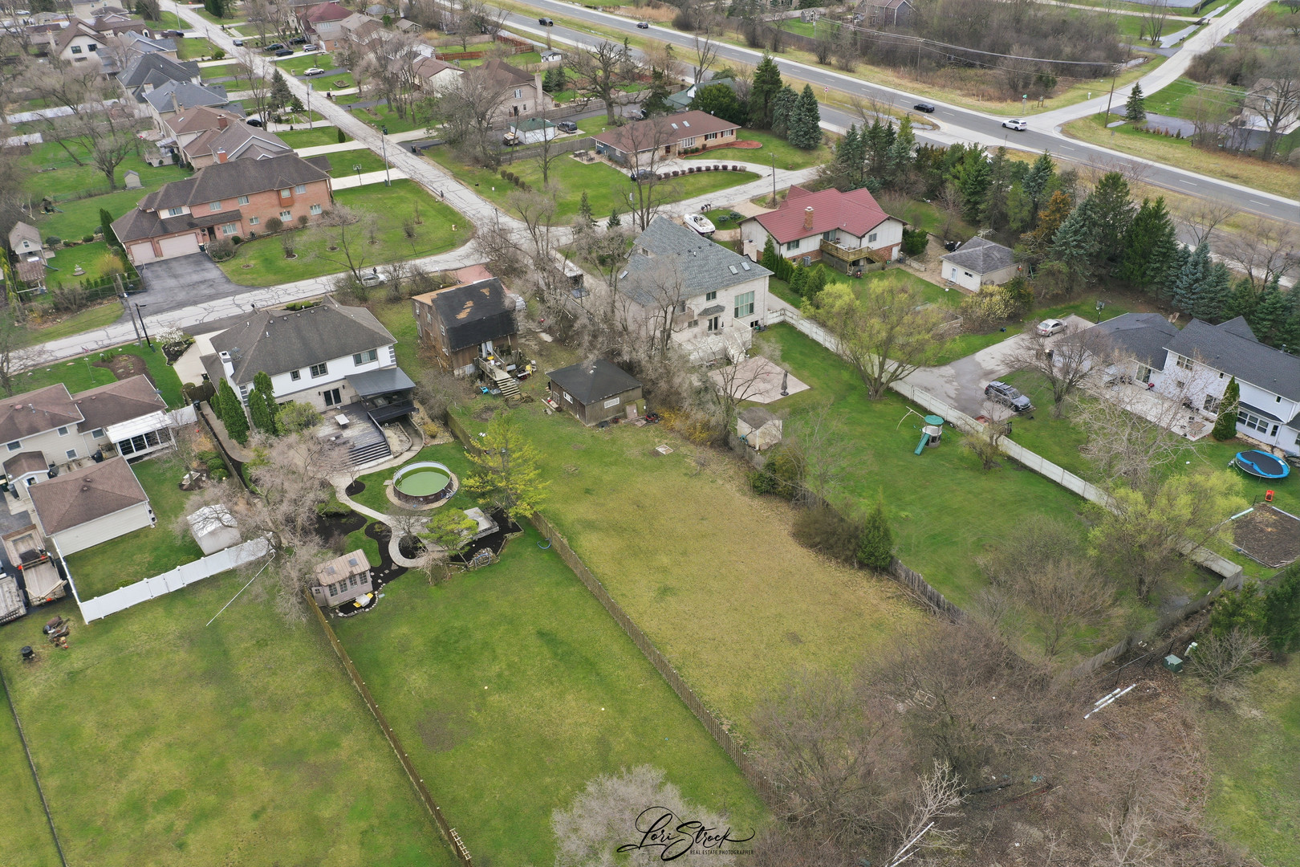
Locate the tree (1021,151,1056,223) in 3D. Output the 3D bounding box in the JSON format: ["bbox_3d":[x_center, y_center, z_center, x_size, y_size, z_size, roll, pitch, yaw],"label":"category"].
[{"bbox_3d":[58.350,-36.120,150.440,5.250,11.600,5.250,-20,37,-28],"label":"tree"}]

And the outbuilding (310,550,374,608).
[{"bbox_3d":[-25.280,11.780,83.630,3.800,3.280,2.600,-21,36,-27],"label":"outbuilding"}]

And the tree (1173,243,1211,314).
[{"bbox_3d":[63.045,-18.129,116.462,4.563,8.004,4.563,-2,31,0],"label":"tree"}]

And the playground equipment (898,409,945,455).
[{"bbox_3d":[25.108,-0.558,94.733,3.300,2.950,4.400,-19,35,-26],"label":"playground equipment"}]

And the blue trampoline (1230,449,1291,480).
[{"bbox_3d":[59.510,3.330,98.080,4.600,0.950,4.600,-20,37,-28],"label":"blue trampoline"}]

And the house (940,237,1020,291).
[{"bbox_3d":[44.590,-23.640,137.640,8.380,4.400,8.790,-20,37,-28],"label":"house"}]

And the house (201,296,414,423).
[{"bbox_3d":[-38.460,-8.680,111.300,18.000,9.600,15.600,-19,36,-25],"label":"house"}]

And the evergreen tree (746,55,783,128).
[{"bbox_3d":[22.074,-64.081,189.440,6.461,13.218,6.461,-2,31,0],"label":"evergreen tree"}]

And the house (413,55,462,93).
[{"bbox_3d":[-47.220,-79.400,224.400,9.490,7.000,14.140,-20,37,-28],"label":"house"}]

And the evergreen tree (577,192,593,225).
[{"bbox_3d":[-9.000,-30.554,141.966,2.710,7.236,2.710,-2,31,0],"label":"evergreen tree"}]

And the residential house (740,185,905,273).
[{"bbox_3d":[23.470,-29.760,145.760,20.000,6.900,19.190,-20,37,-28],"label":"residential house"}]

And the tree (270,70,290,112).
[{"bbox_3d":[-80.930,-74.100,219.230,4.970,9.200,4.970,-20,36,-25],"label":"tree"}]

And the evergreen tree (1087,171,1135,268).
[{"bbox_3d":[58.540,-26.622,126.600,5.678,12.256,5.678,-2,31,0],"label":"evergreen tree"}]

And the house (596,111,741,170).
[{"bbox_3d":[3.560,-55.780,188.280,26.560,5.100,12.320,-20,37,-28],"label":"house"}]

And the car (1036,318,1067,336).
[{"bbox_3d":[49.660,-13.480,124.300,4.550,1.460,1.800,-19,37,-27],"label":"car"}]

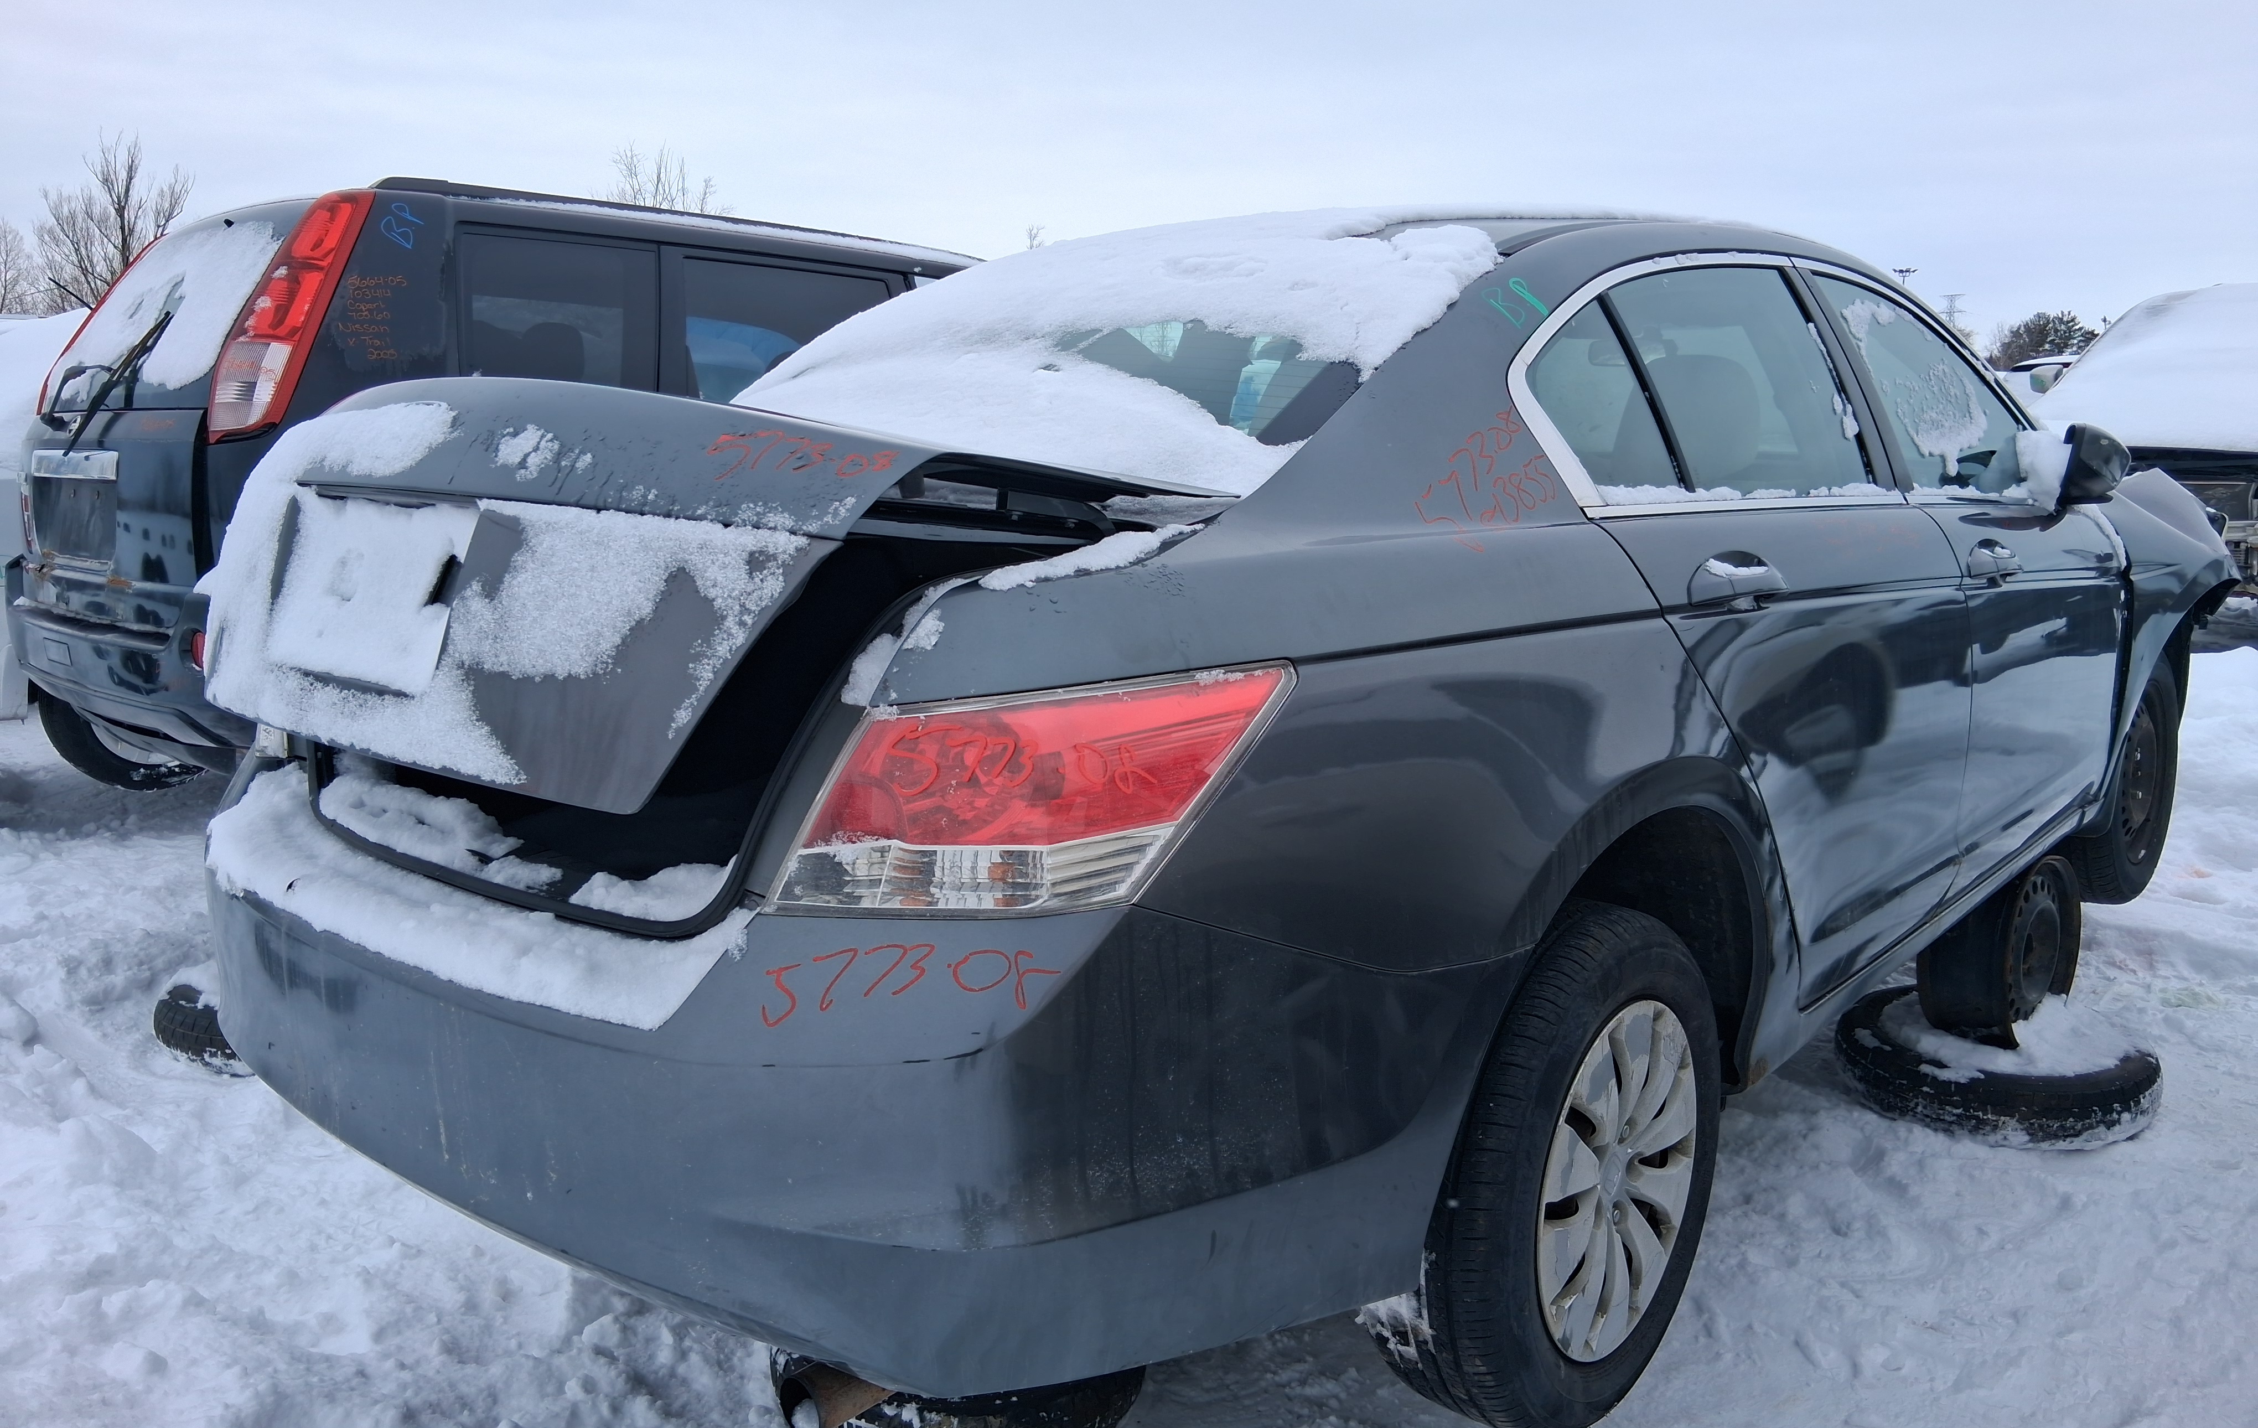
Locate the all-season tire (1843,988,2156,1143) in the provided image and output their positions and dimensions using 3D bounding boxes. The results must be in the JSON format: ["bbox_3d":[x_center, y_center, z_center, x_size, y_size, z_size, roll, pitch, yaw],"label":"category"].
[{"bbox_3d":[1.845,0.737,3.620,0.610,0.190,0.610,8,13,41],"label":"all-season tire"}]

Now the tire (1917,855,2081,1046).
[{"bbox_3d":[1.792,0.475,3.491,0.185,0.410,0.410,8,13,41],"label":"tire"}]

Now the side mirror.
[{"bbox_3d":[1.886,-0.487,3.330,0.130,0.170,0.200,-8,12,-36],"label":"side mirror"}]

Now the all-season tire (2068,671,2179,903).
[{"bbox_3d":[2.391,0.154,4.155,0.655,0.655,0.215,-10,14,-43],"label":"all-season tire"}]

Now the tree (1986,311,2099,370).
[{"bbox_3d":[51.111,-19.100,94.709,6.400,6.400,6.400,4,11,28],"label":"tree"}]

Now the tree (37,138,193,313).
[{"bbox_3d":[-23.905,-9.335,39.495,4.000,8.900,4.000,-7,11,-30],"label":"tree"}]

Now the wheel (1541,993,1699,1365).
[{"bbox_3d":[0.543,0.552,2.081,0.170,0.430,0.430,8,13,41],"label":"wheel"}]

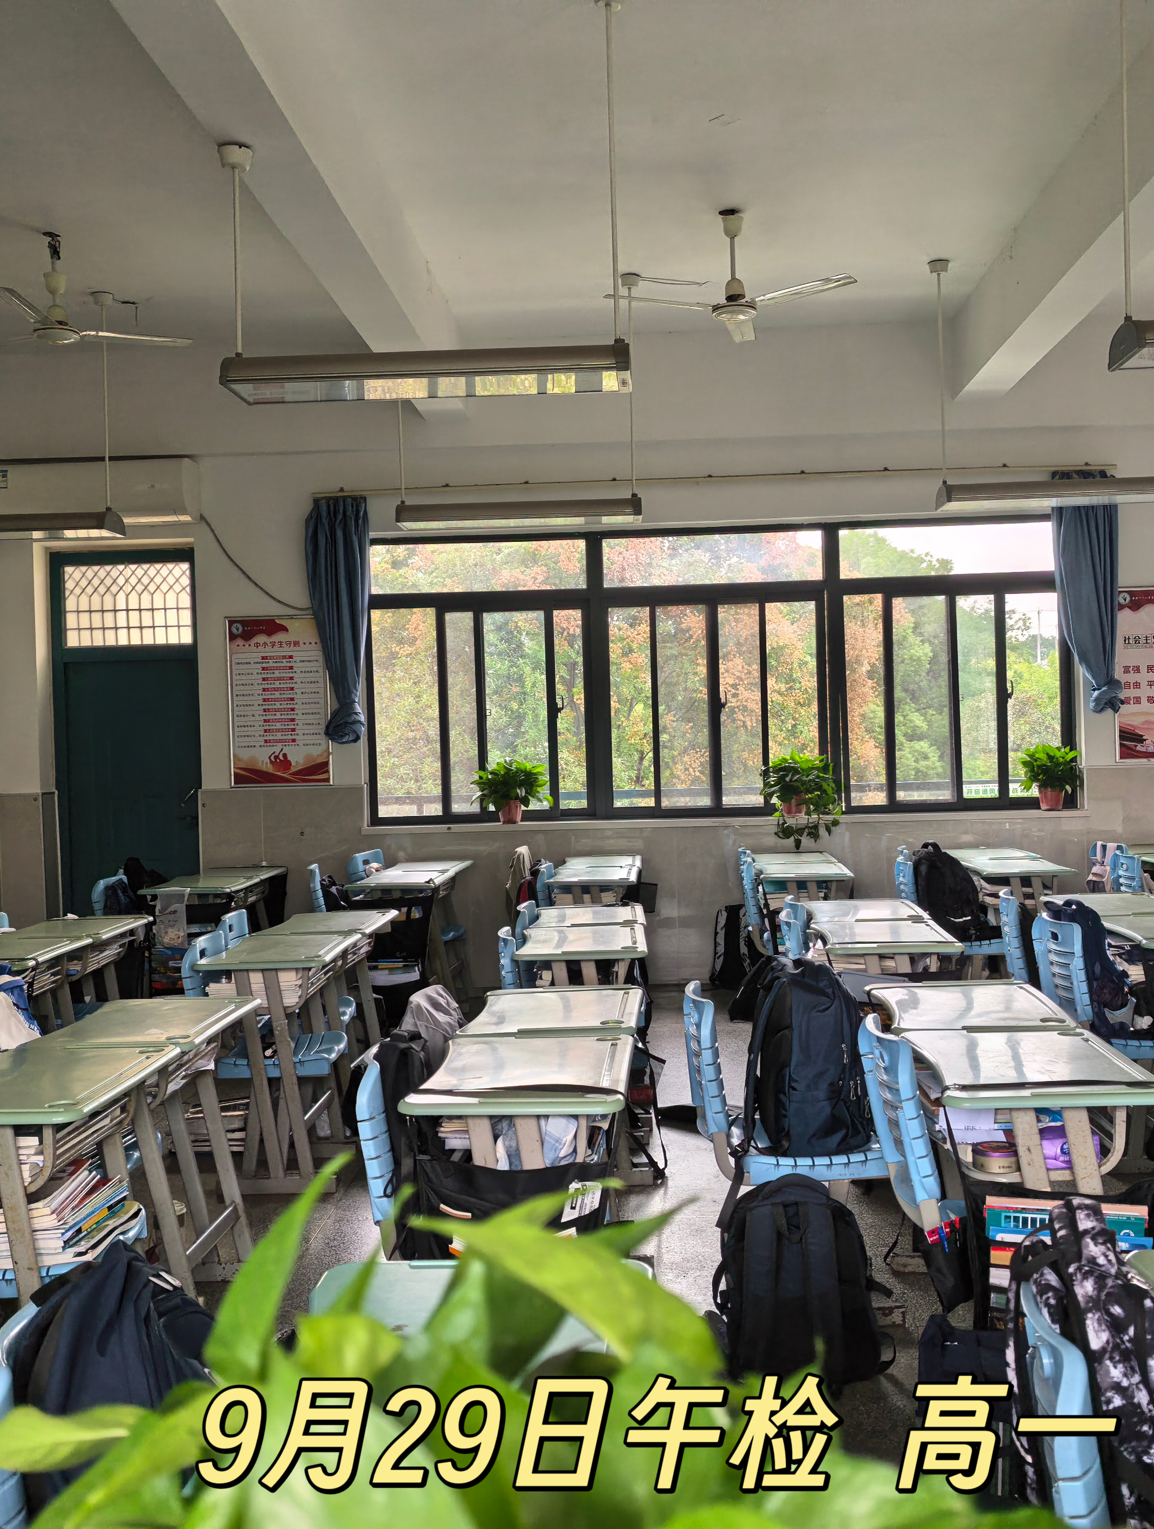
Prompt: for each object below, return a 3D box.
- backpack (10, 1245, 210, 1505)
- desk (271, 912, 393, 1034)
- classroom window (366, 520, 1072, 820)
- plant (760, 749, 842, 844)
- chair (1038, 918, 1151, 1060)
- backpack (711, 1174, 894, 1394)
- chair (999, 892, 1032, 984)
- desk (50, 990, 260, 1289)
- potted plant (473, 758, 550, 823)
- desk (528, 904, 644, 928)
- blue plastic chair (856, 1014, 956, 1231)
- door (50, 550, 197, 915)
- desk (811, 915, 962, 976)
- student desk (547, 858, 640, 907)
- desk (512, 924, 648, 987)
[{"bbox_3d":[-0.423,0.732,1.511,0.210,0.450,0.310,-1,1,3],"label":"backpack"},{"bbox_3d":[-0.941,0.983,5.394,0.425,0.757,0.600,-2,1,4],"label":"desk"},{"bbox_3d":[0.791,-0.547,8.148,4.070,1.661,0.120,-2,1,3],"label":"classroom window"},{"bbox_3d":[1.270,0.185,8.024,0.470,0.540,0.420,-2,1,3],"label":"plant"},{"bbox_3d":[1.774,0.900,4.583,0.460,0.790,0.400,-2,1,3],"label":"chair"},{"bbox_3d":[0.522,1.128,3.143,0.360,0.430,0.220,-1,1,13],"label":"backpack"},{"bbox_3d":[1.833,0.880,5.224,0.460,0.810,0.410,-2,1,4],"label":"chair"},{"bbox_3d":[-1.082,1.024,3.574,0.440,0.745,0.600,-2,1,4],"label":"desk"},{"bbox_3d":[-0.387,0.154,8.211,0.440,0.380,0.400,-2,1,3],"label":"potted plant"},{"bbox_3d":[0.051,0.949,5.336,0.420,0.765,0.600,-2,1,3],"label":"desk"},{"bbox_3d":[0.885,0.955,3.018,0.490,0.790,0.410,-2,1,4],"label":"blue plastic chair"},{"bbox_3d":[-2.658,0.047,8.459,0.920,2.635,0.090,-2,1,4],"label":"door"},{"bbox_3d":[1.048,0.944,4.781,0.440,0.745,0.600,-2,1,4],"label":"desk"},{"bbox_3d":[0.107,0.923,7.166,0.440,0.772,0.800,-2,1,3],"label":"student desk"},{"bbox_3d":[0.033,0.973,4.816,0.440,0.745,0.600,-2,1,4],"label":"desk"}]

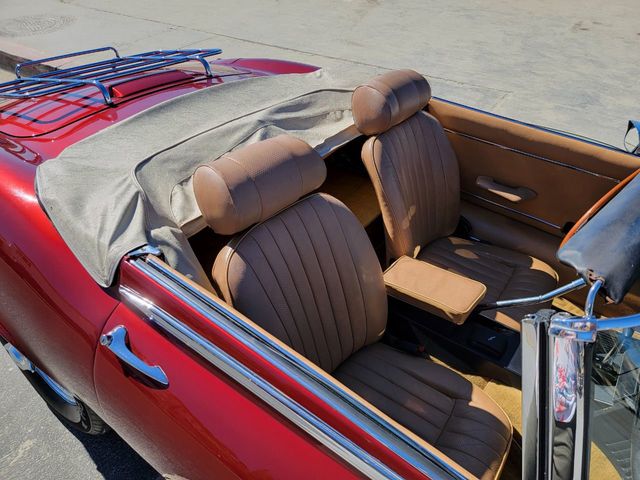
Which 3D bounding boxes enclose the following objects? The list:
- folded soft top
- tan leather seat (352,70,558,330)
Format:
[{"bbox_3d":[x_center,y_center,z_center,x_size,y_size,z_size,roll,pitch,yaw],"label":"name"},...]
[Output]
[{"bbox_3d":[-0.175,-0.362,1.381,0.597,0.216,1.360,26,42,28],"label":"folded soft top"},{"bbox_3d":[0.474,-0.082,1.483,0.762,0.772,0.525,26,42,28],"label":"tan leather seat"}]

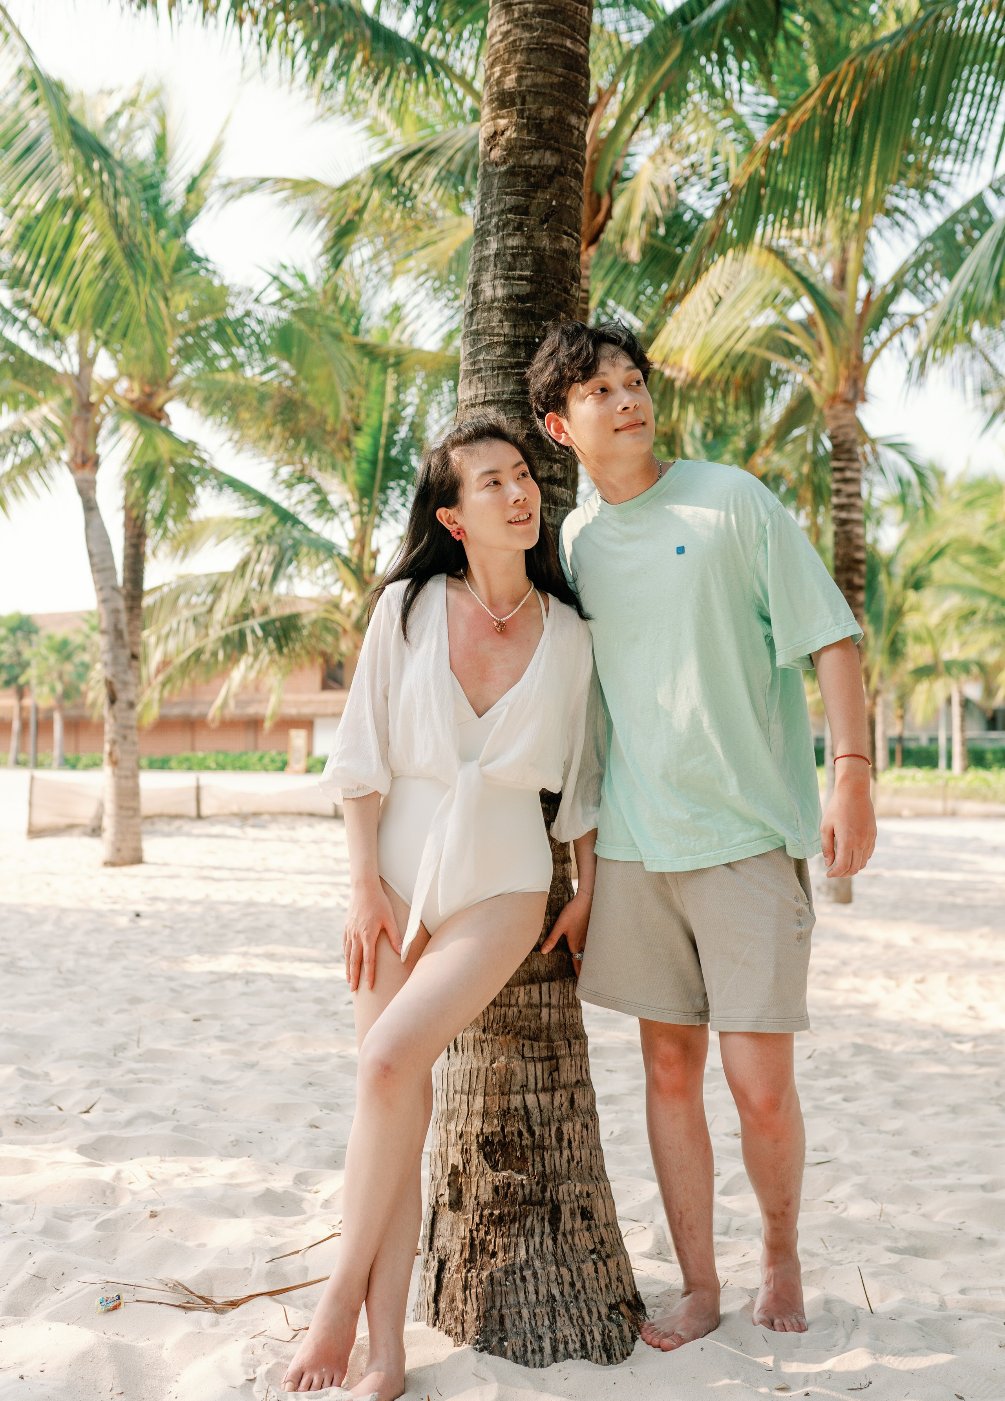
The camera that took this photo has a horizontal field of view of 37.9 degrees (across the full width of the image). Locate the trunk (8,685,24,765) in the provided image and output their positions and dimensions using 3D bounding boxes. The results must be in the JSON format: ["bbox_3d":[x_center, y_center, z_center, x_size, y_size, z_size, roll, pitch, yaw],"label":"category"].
[{"bbox_3d":[-13.960,0.690,42.000,0.420,2.300,0.340,0,-1,0],"label":"trunk"}]

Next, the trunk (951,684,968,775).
[{"bbox_3d":[7.800,0.480,25.000,0.280,1.600,0.280,0,-1,0],"label":"trunk"}]

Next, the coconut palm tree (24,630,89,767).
[{"bbox_3d":[-12.760,-0.100,42.000,2.100,4.000,2.100,0,-1,0],"label":"coconut palm tree"}]

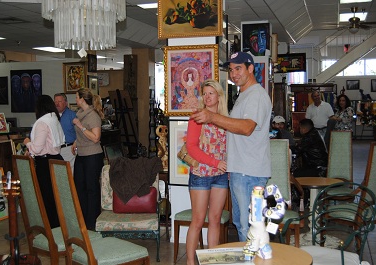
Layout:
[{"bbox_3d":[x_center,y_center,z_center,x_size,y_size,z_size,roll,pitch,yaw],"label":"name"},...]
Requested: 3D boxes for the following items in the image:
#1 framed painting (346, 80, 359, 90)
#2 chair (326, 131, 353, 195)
[{"bbox_3d":[6.036,-1.716,18.500,0.480,0.360,0.040,-1,2,0],"label":"framed painting"},{"bbox_3d":[1.821,0.557,6.029,0.400,1.150,0.520,0,2,13],"label":"chair"}]

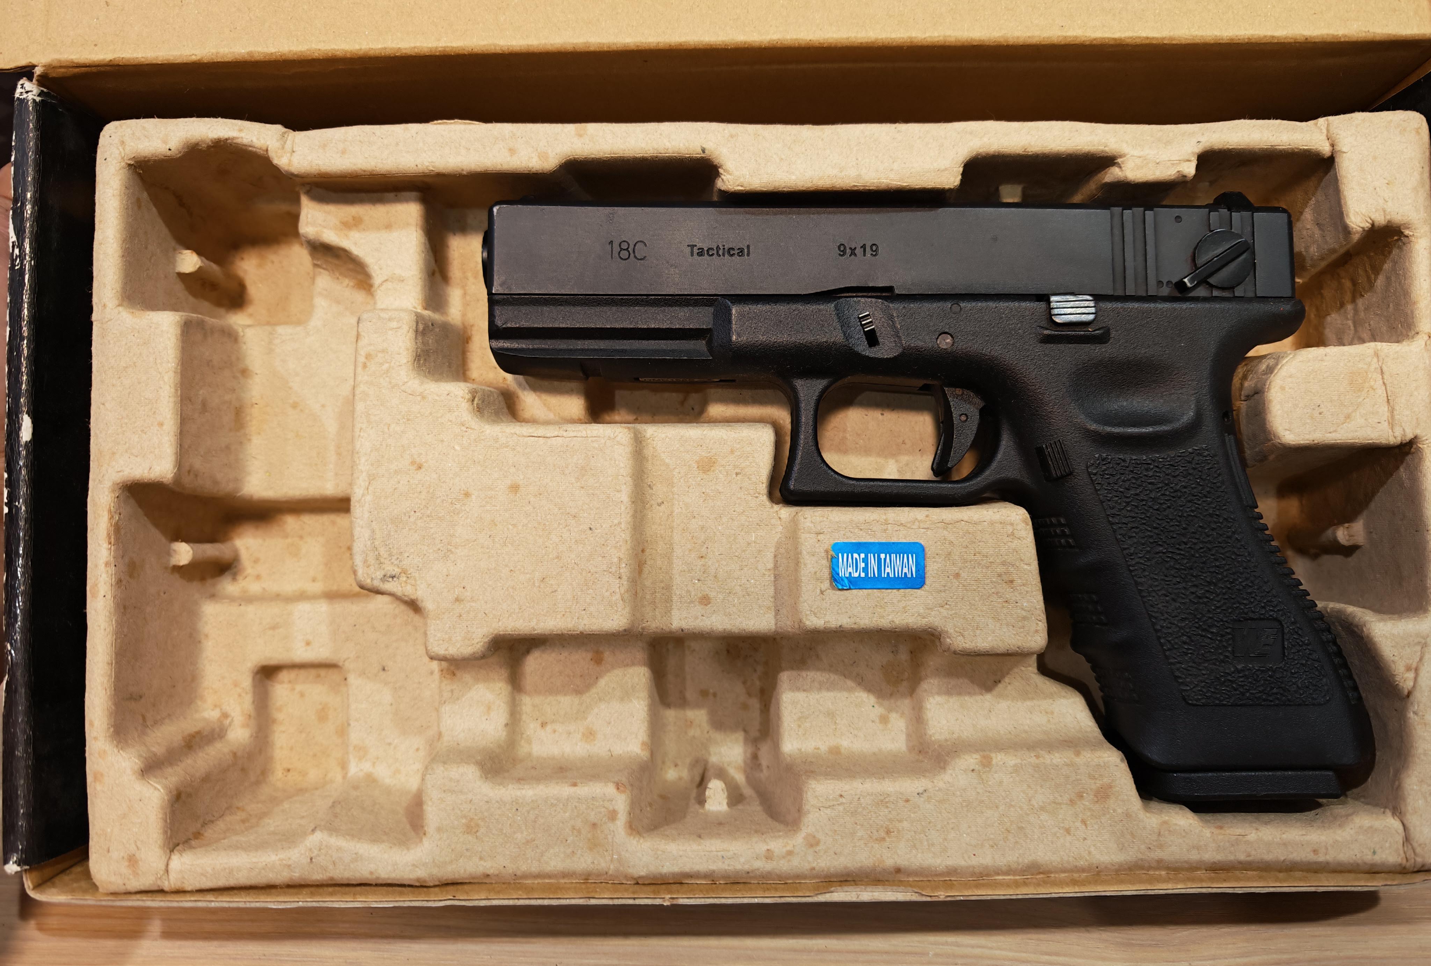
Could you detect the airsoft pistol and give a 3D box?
[{"bbox_3d":[0.046,-0.001,0.234,0.204,0.032,0.140,0,85,0],"label":"airsoft pistol"}]

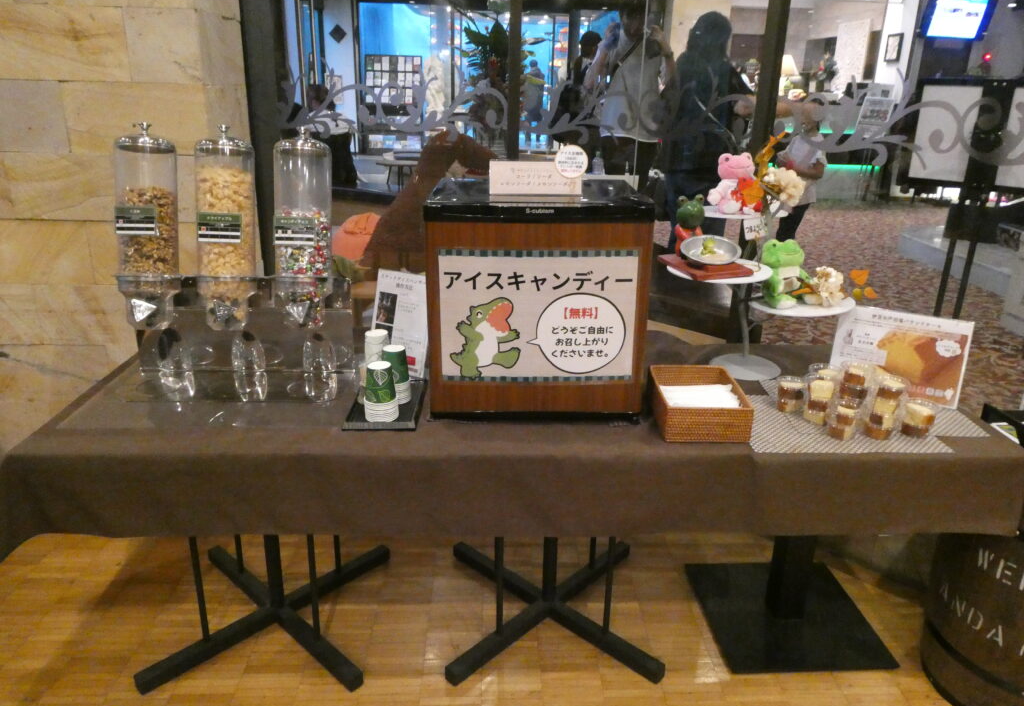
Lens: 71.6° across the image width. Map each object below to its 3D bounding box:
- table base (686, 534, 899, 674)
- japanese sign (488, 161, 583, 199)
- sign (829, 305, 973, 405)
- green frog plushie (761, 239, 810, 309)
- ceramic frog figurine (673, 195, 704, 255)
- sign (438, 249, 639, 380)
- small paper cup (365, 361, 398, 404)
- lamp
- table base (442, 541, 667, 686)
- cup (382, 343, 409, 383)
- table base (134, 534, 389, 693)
[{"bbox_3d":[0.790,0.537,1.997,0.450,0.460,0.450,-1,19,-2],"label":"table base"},{"bbox_3d":[0.053,-0.386,1.573,0.203,0.076,0.025,0,8,0],"label":"japanese sign"},{"bbox_3d":[0.957,-0.001,1.770,0.300,0.212,0.030,13,0,33],"label":"sign"},{"bbox_3d":[0.680,-0.195,1.762,0.112,0.156,0.115,-4,20,-16],"label":"green frog plushie"},{"bbox_3d":[0.452,-0.306,1.805,0.074,0.156,0.074,-5,20,-17],"label":"ceramic frog figurine"},{"bbox_3d":[0.056,-0.076,1.536,0.420,0.296,0.010,2,19,1],"label":"sign"},{"bbox_3d":[-0.295,0.064,1.585,0.073,0.077,0.073,0,19,0],"label":"small paper cup"},{"bbox_3d":[3.170,-3.216,8.200,0.340,0.500,0.340,1,19,0],"label":"lamp"},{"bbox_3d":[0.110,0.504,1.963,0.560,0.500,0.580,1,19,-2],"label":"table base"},{"bbox_3d":[-0.277,0.025,1.679,0.072,0.077,0.072,0,19,0],"label":"cup"},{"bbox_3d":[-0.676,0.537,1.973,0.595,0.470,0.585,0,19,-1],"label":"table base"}]

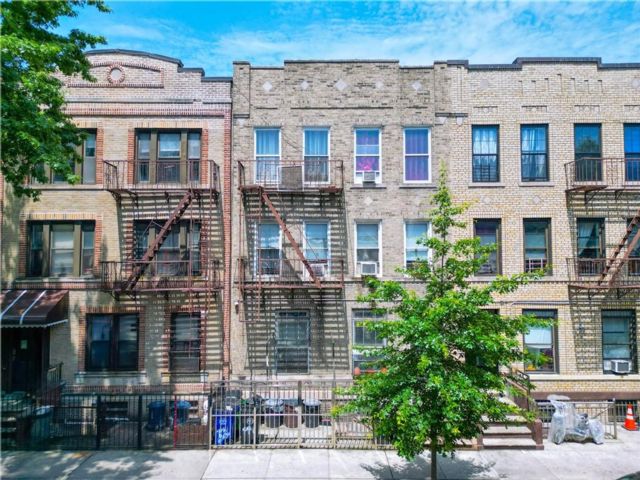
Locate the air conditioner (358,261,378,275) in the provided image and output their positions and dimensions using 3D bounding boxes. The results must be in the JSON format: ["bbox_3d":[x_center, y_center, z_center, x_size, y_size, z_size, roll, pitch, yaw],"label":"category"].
[{"bbox_3d":[1.494,0.879,13.649,0.490,0.385,0.420,0,-3,0],"label":"air conditioner"}]

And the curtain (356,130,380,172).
[{"bbox_3d":[1.515,-2.741,13.977,0.770,1.420,0.080,0,-3,0],"label":"curtain"}]

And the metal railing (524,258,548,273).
[{"bbox_3d":[6.685,0.812,13.701,0.710,0.460,0.040,0,-3,0],"label":"metal railing"}]

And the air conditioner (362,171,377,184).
[{"bbox_3d":[1.535,-1.923,13.751,0.400,0.300,0.380,0,-3,0],"label":"air conditioner"}]

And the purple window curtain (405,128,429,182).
[{"bbox_3d":[3.047,-2.676,13.969,0.770,1.620,0.080,0,-3,0],"label":"purple window curtain"}]

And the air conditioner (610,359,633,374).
[{"bbox_3d":[9.082,3.815,13.480,0.440,0.335,0.400,0,-3,0],"label":"air conditioner"}]

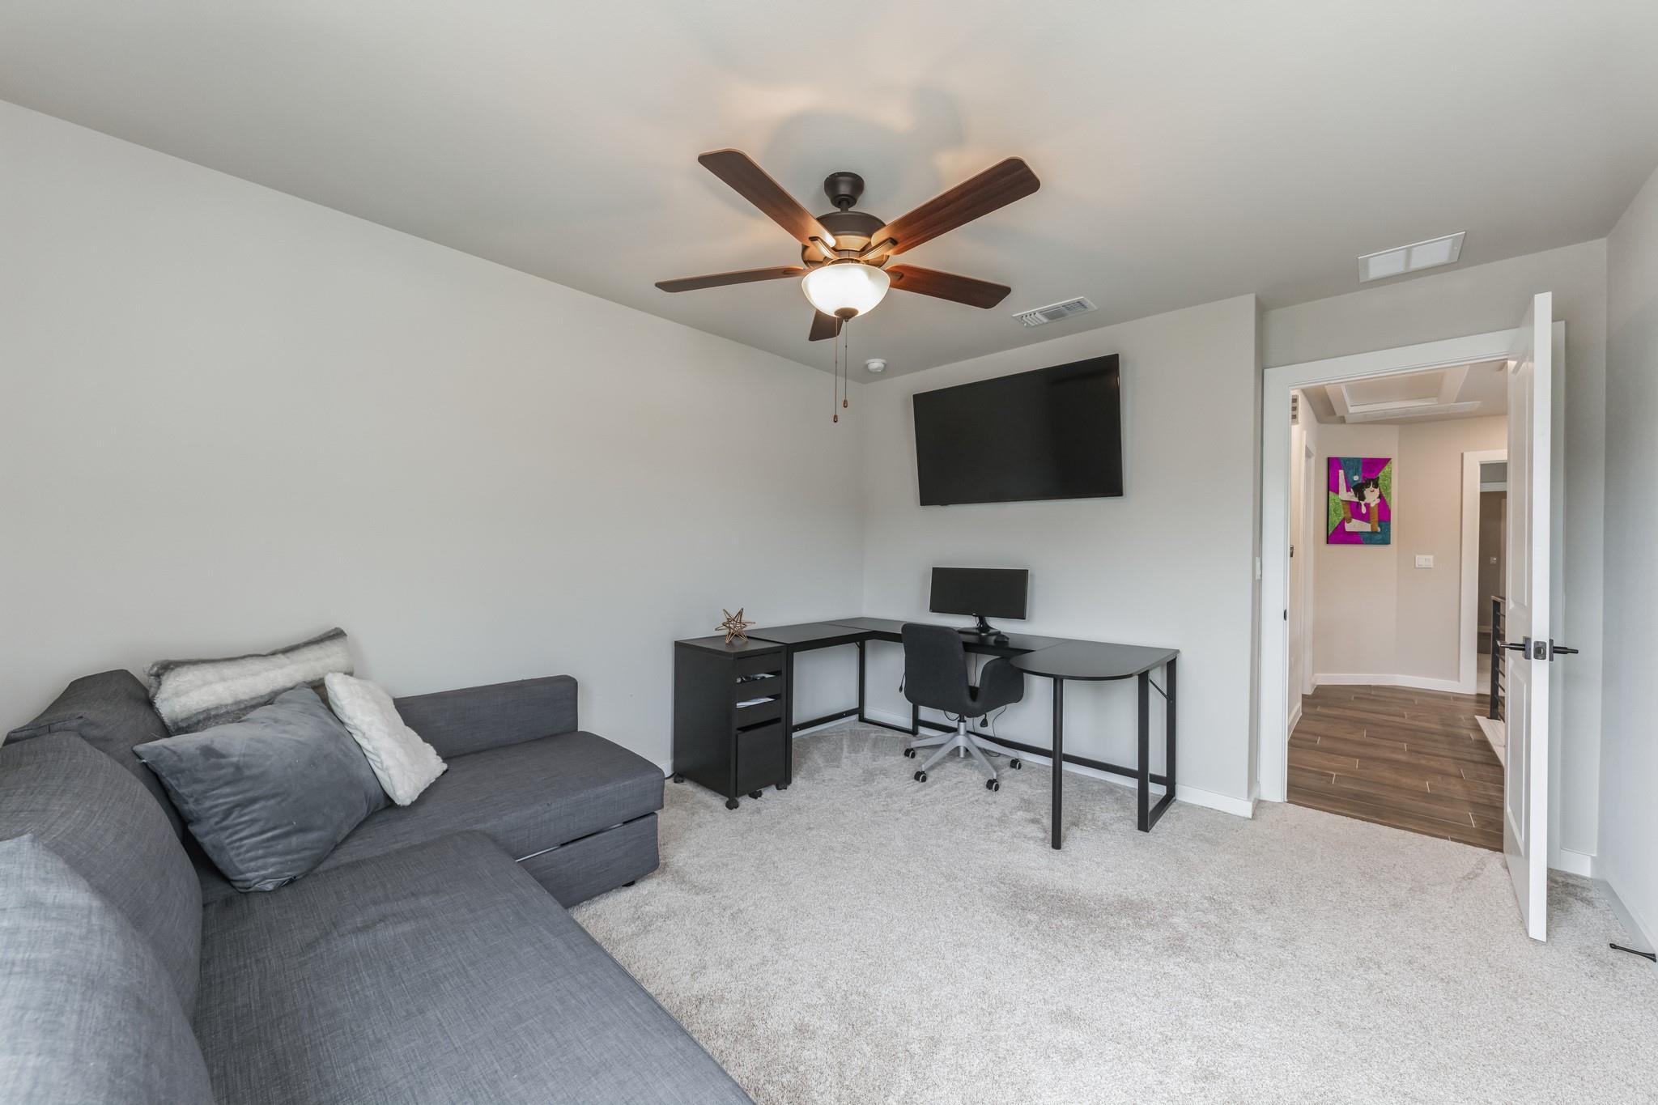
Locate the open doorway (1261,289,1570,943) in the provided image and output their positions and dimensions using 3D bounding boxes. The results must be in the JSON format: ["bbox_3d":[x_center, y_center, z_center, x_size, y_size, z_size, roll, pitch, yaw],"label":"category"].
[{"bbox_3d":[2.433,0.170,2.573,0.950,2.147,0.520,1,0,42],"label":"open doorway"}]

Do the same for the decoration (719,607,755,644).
[{"bbox_3d":[-0.497,0.386,3.218,0.200,0.185,0.190,0,0,-9],"label":"decoration"}]

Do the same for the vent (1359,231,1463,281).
[{"bbox_3d":[2.362,-1.184,2.439,0.297,0.020,0.297,1,0,42],"label":"vent"}]

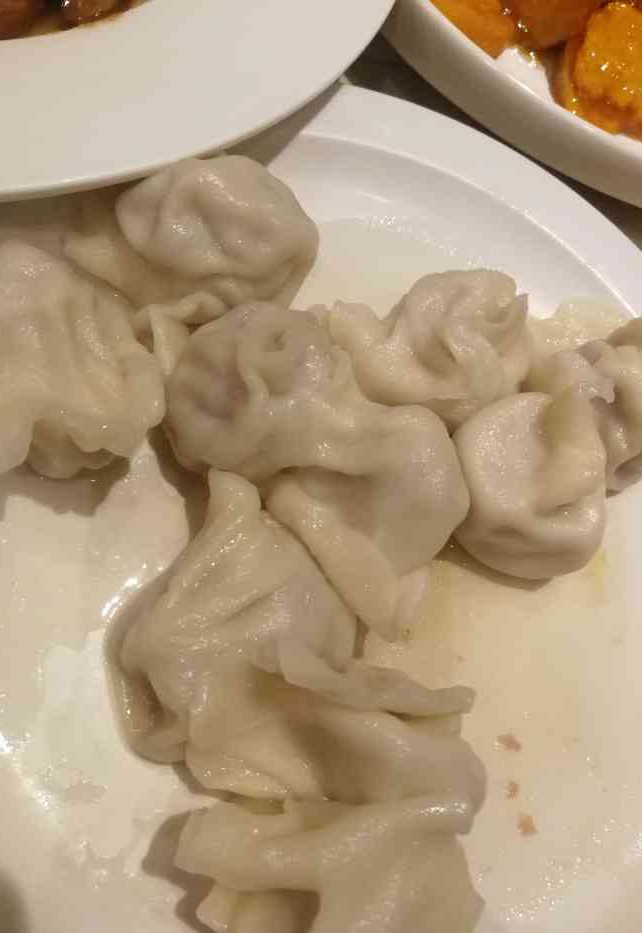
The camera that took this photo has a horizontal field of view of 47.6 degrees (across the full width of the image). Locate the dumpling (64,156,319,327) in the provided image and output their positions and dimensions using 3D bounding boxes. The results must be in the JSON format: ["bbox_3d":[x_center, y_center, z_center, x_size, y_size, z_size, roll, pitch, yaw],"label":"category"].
[{"bbox_3d":[-0.033,-0.065,0.210,0.062,0.034,0.044,-13,71,-21],"label":"dumpling"}]

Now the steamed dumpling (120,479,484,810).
[{"bbox_3d":[-0.006,0.048,0.168,0.085,0.034,0.058,27,62,-3],"label":"steamed dumpling"}]

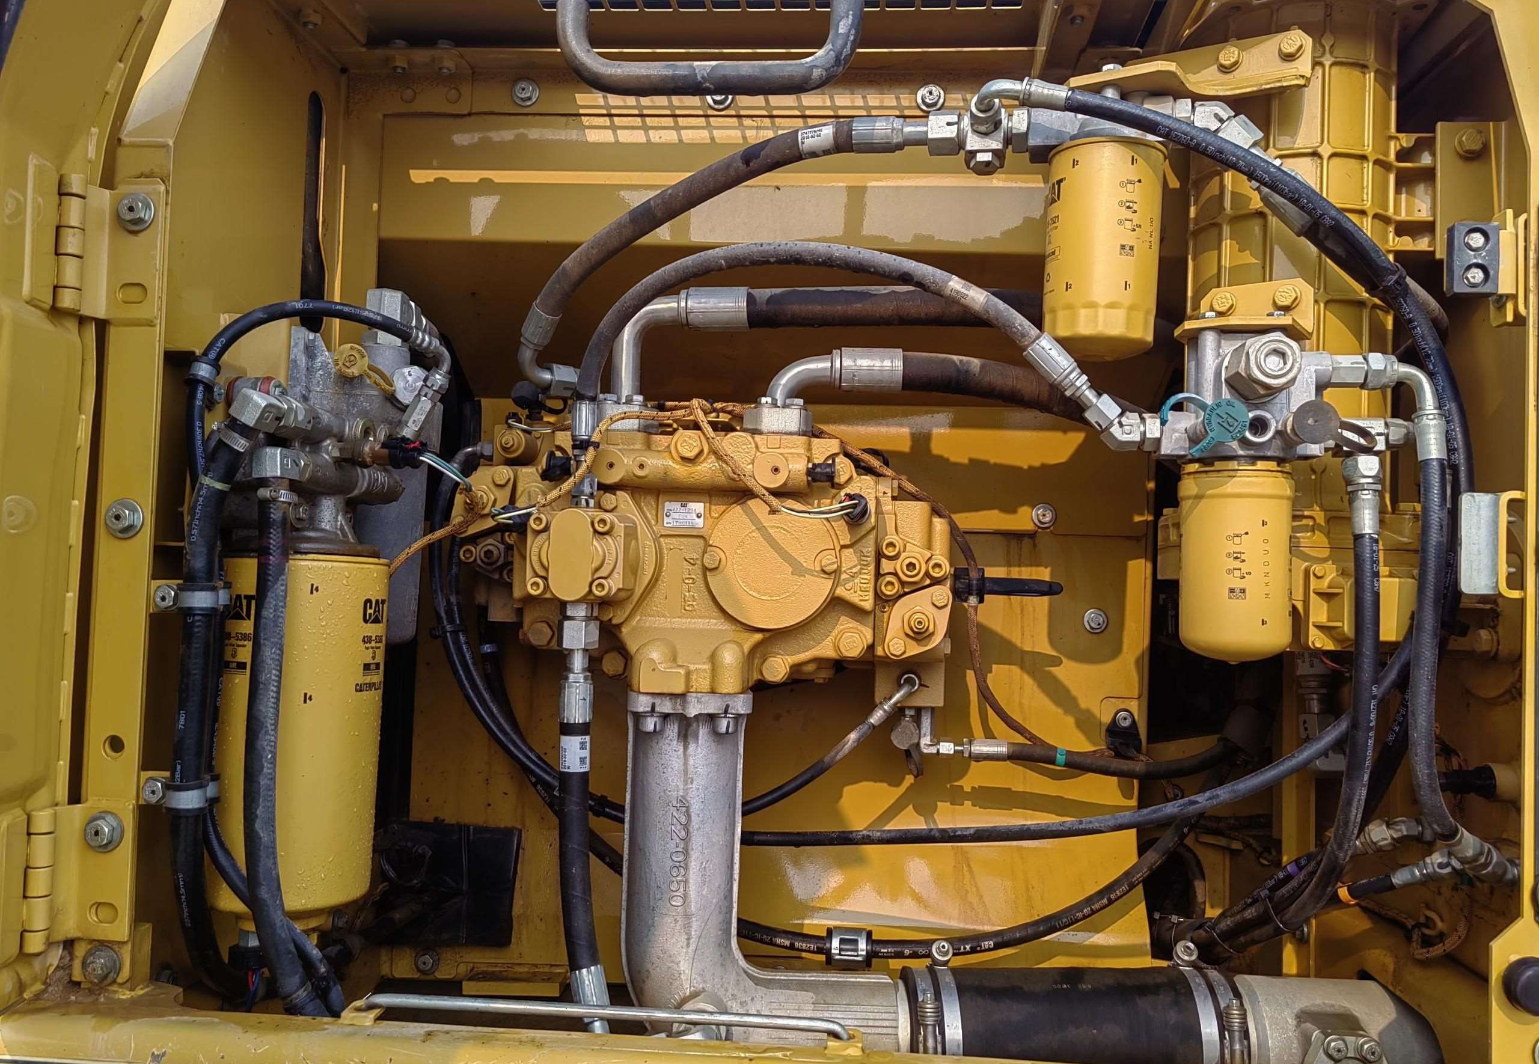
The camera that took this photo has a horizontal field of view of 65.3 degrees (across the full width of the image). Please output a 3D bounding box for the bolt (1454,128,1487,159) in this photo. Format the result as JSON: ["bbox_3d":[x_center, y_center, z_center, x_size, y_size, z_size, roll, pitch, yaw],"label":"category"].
[{"bbox_3d":[0.619,-0.343,1.060,0.026,0.026,0.016,1,-2,3],"label":"bolt"}]

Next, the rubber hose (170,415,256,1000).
[{"bbox_3d":[-0.475,0.149,1.030,0.064,0.468,0.090,1,-2,3],"label":"rubber hose"}]

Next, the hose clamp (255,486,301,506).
[{"bbox_3d":[-0.350,-0.026,0.860,0.032,0.012,0.029,1,-2,3],"label":"hose clamp"}]

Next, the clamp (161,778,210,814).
[{"bbox_3d":[-0.486,0.220,1.000,0.035,0.024,0.033,1,-2,3],"label":"clamp"}]

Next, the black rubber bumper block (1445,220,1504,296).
[{"bbox_3d":[0.573,-0.222,0.975,0.037,0.057,0.016,1,-2,3],"label":"black rubber bumper block"}]

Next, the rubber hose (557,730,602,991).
[{"bbox_3d":[-0.156,0.262,0.985,0.037,0.208,0.038,1,-2,3],"label":"rubber hose"}]

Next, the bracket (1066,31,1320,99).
[{"bbox_3d":[0.340,-0.386,0.980,0.192,0.048,0.070,1,-2,18],"label":"bracket"}]

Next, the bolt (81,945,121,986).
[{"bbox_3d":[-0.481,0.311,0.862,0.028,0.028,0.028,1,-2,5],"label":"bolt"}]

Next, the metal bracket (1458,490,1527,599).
[{"bbox_3d":[0.584,0.010,0.970,0.047,0.083,0.023,1,-2,3],"label":"metal bracket"}]

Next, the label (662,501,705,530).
[{"bbox_3d":[-0.076,-0.014,1.065,0.038,0.025,0.002,1,-2,3],"label":"label"}]

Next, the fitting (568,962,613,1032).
[{"bbox_3d":[-0.144,0.377,0.967,0.028,0.063,0.028,-12,-13,3],"label":"fitting"}]

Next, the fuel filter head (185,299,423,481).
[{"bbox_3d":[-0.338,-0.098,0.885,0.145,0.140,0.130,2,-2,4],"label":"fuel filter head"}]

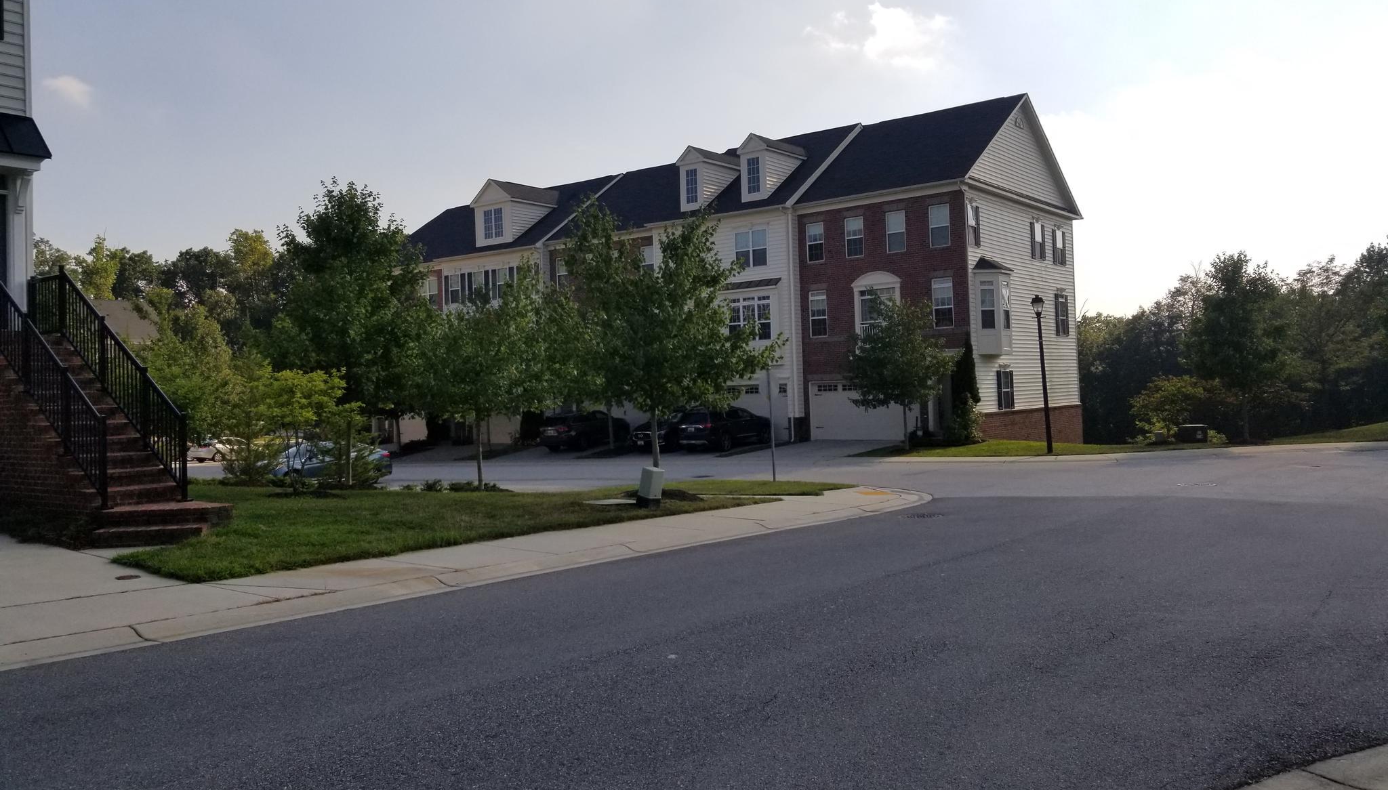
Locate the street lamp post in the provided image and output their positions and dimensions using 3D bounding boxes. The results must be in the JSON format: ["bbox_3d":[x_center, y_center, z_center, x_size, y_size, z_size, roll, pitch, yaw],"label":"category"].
[{"bbox_3d":[10.506,-0.610,31.290,0.430,4.758,0.430,-5,0,38],"label":"street lamp post"}]

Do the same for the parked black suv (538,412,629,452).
[{"bbox_3d":[-4.369,1.480,45.444,1.880,1.700,4.750,-2,2,31],"label":"parked black suv"}]

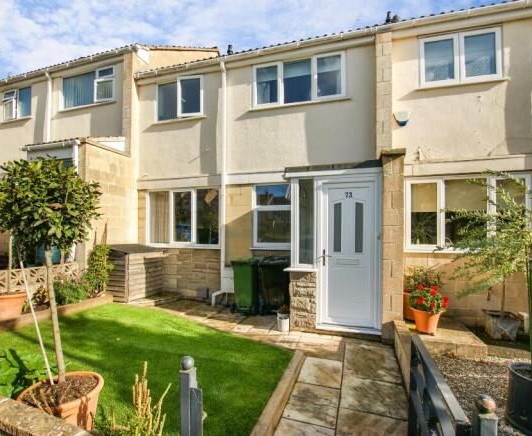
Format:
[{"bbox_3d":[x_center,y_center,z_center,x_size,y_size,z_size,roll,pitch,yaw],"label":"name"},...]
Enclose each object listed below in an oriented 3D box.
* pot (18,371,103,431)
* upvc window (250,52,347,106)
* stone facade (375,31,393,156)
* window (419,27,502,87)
[{"bbox_3d":[-1.432,1.420,1.927,0.475,0.420,0.475,0,-1,0],"label":"pot"},{"bbox_3d":[0.616,-2.637,5.209,1.780,0.840,0.090,0,0,18],"label":"upvc window"},{"bbox_3d":[2.070,-2.168,4.760,0.260,2.100,0.140,0,0,18],"label":"stone facade"},{"bbox_3d":[3.281,-2.716,4.632,1.214,0.885,0.120,0,-1,16],"label":"window"}]

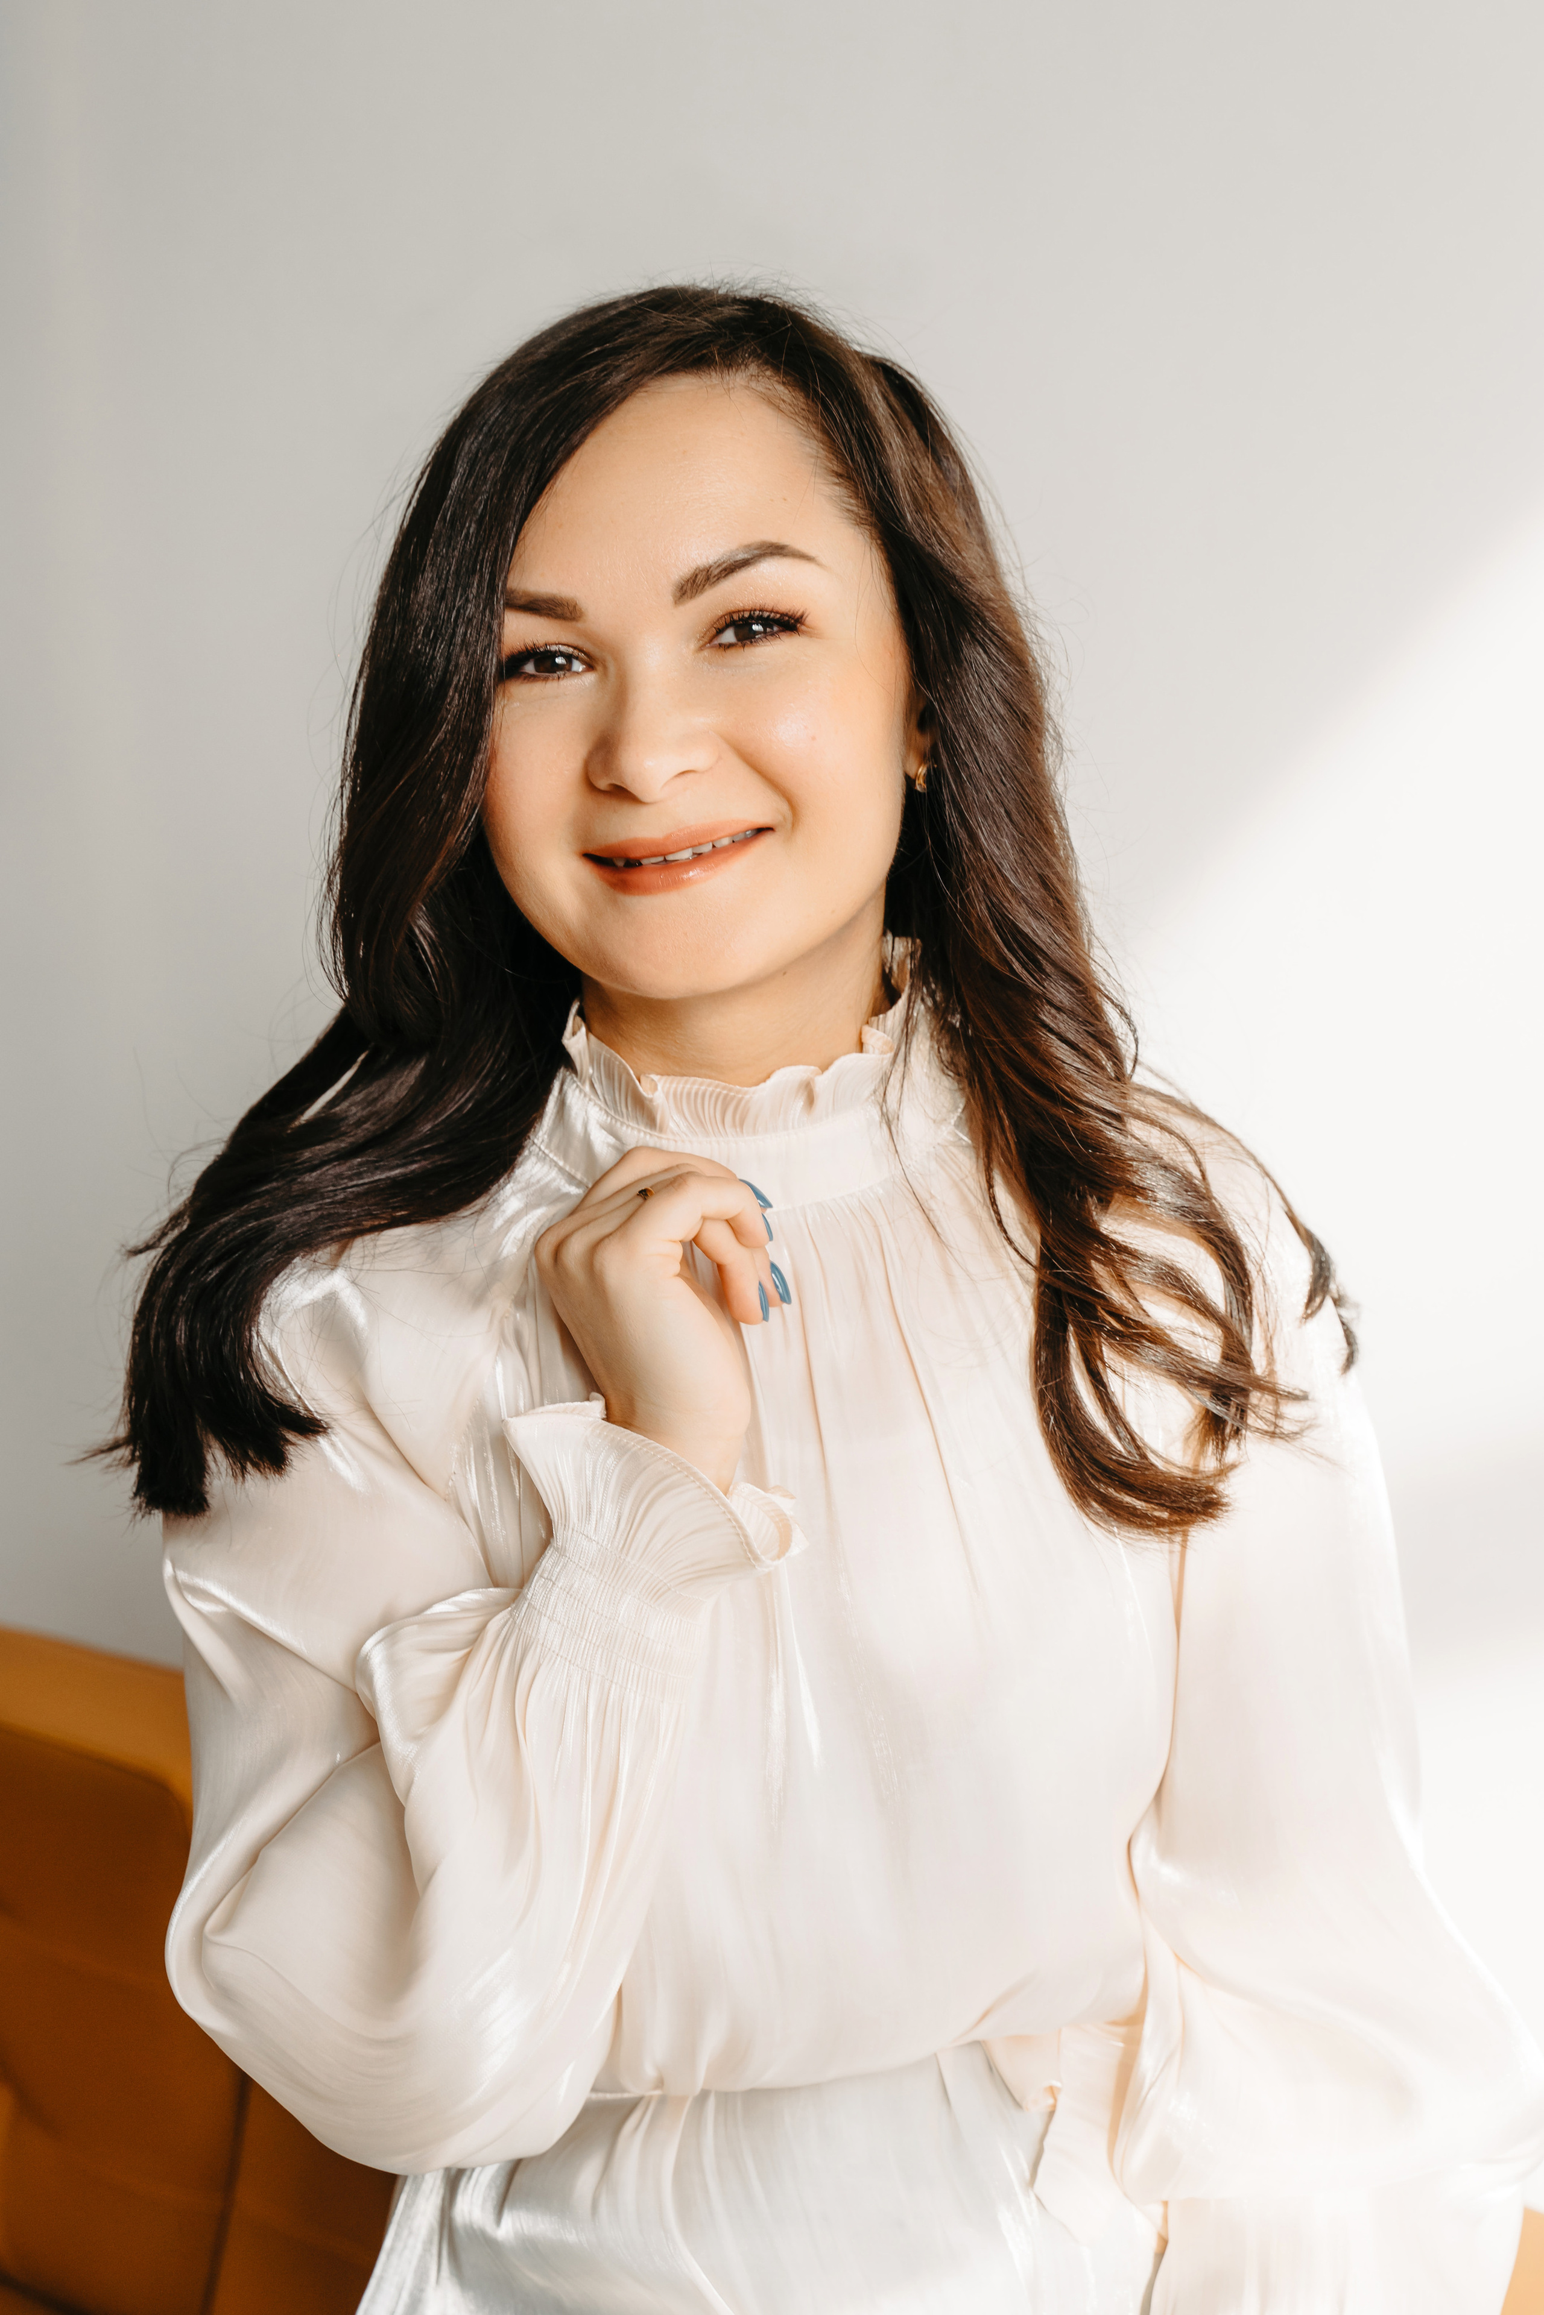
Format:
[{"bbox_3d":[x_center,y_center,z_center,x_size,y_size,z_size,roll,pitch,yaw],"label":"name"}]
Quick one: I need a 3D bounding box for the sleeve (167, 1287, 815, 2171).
[{"bbox_3d":[-0.091,0.180,1.015,0.200,0.280,0.190,0,2,0],"label":"sleeve"}]

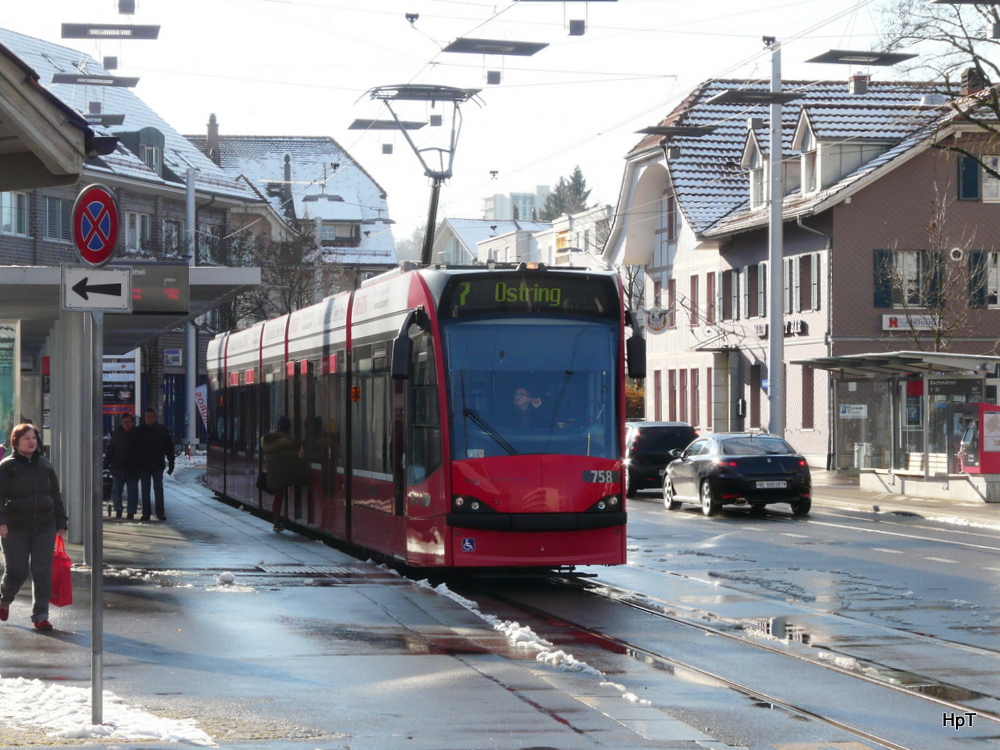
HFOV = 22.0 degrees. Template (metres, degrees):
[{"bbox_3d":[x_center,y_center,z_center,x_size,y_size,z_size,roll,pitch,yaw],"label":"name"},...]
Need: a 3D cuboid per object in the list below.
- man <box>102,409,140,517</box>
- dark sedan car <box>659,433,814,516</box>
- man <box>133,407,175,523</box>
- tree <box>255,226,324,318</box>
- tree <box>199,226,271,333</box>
[{"bbox_3d":[-5.940,1.426,40.400,0.600,1.670,0.400,0,-1,-6],"label":"man"},{"bbox_3d":[4.000,1.664,43.750,1.780,1.380,4.470,0,-1,-10],"label":"dark sedan car"},{"bbox_3d":[-5.402,1.392,40.200,0.620,1.770,0.400,0,-1,-6],"label":"man"},{"bbox_3d":[-6.519,-0.914,80.000,2.800,7.540,2.800,0,-1,0],"label":"tree"},{"bbox_3d":[-8.115,-0.870,78.000,2.800,7.390,2.800,0,-1,0],"label":"tree"}]

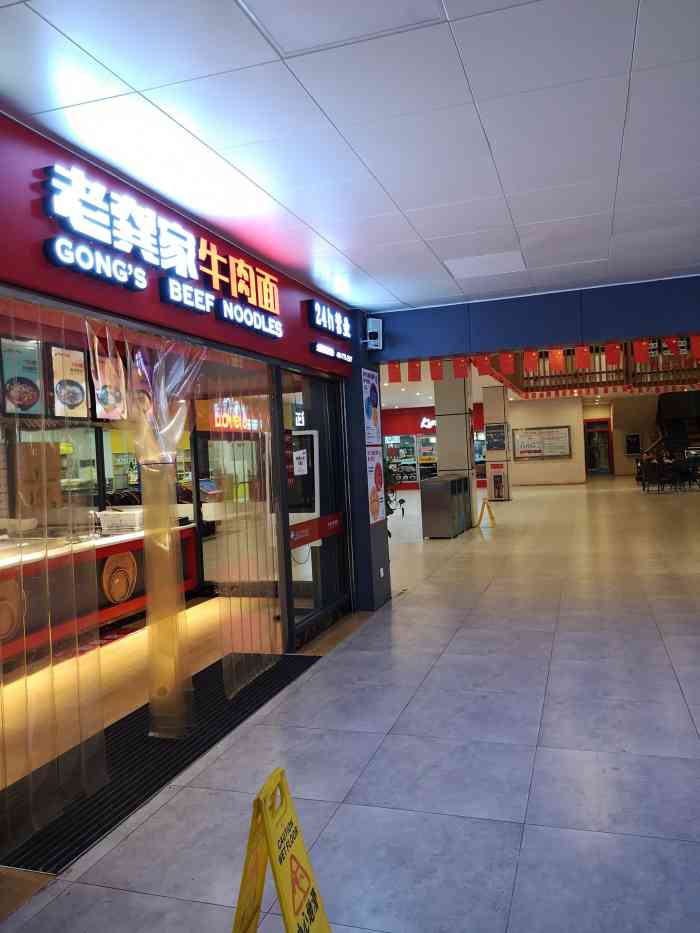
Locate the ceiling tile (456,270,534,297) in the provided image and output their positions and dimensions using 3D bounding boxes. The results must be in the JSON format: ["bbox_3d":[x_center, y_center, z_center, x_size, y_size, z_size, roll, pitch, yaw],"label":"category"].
[{"bbox_3d":[1.248,-1.606,6.228,0.600,0.030,0.600,-2,1,18],"label":"ceiling tile"}]

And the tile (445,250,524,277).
[{"bbox_3d":[1.063,-1.586,5.655,0.600,0.030,0.600,-2,1,18],"label":"tile"}]

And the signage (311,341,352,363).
[{"bbox_3d":[-0.154,-1.008,6.533,0.055,0.090,1.000,-2,1,18],"label":"signage"}]

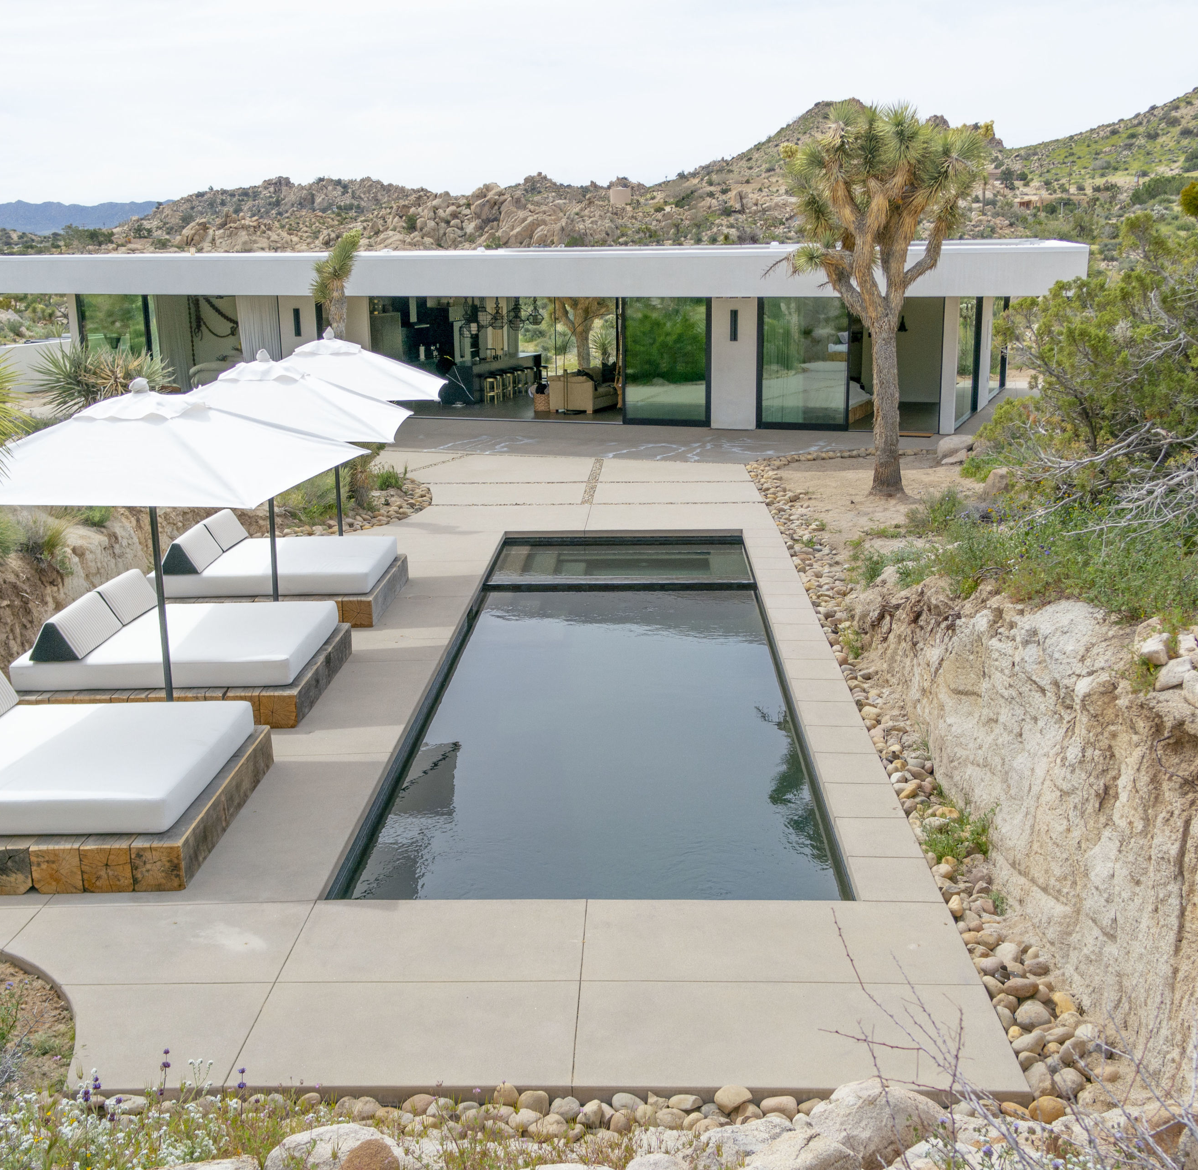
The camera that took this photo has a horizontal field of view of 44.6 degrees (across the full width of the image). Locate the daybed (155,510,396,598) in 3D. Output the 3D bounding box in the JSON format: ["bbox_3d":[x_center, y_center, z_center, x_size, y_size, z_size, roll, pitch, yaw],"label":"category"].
[{"bbox_3d":[-3.416,-0.364,15.666,2.215,0.514,1.900,0,13,2],"label":"daybed"}]

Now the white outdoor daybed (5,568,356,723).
[{"bbox_3d":[-3.499,0.496,12.516,2.335,0.786,2.215,0,13,2],"label":"white outdoor daybed"}]

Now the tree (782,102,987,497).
[{"bbox_3d":[4.007,-3.969,20.777,2.699,5.330,2.736,0,13,2],"label":"tree"}]

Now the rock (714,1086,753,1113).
[{"bbox_3d":[0.609,2.318,6.590,0.145,0.095,0.110,0,13,2],"label":"rock"}]

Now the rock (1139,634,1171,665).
[{"bbox_3d":[3.308,0.388,8.702,0.175,0.150,0.160,0,13,2],"label":"rock"}]

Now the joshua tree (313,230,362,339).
[{"bbox_3d":[-4.525,-4.140,25.587,0.847,4.028,0.892,0,13,2],"label":"joshua tree"}]

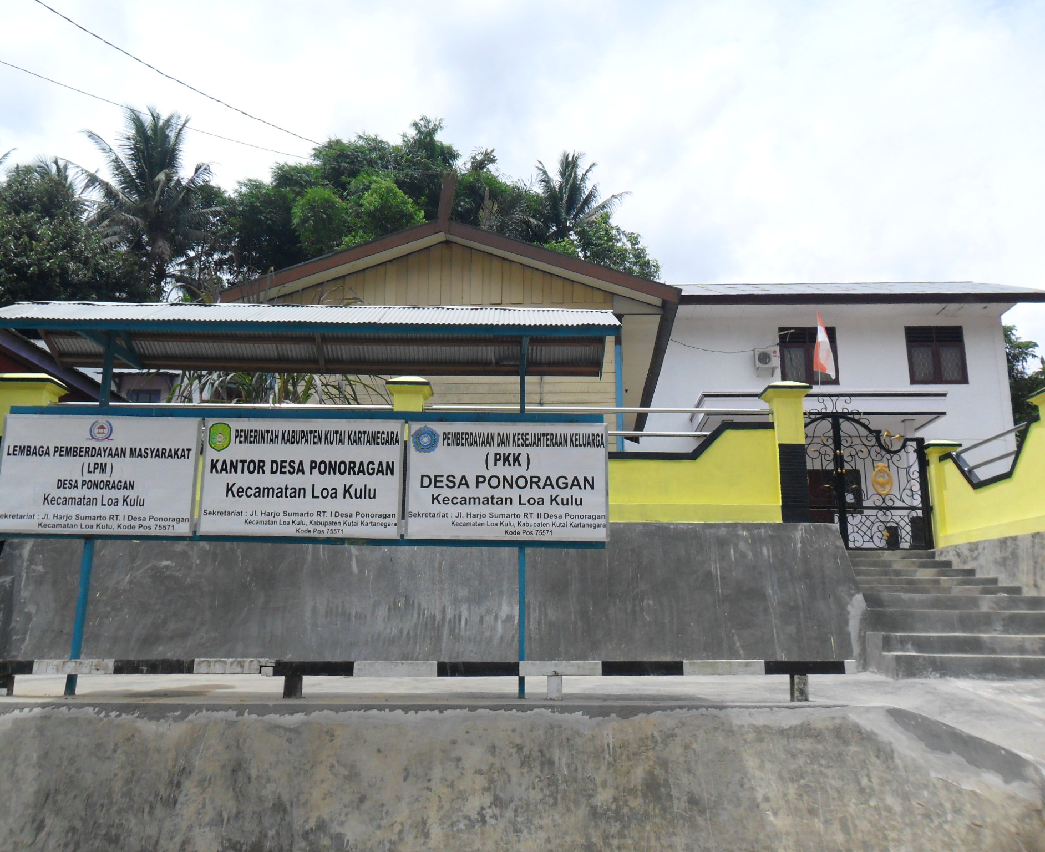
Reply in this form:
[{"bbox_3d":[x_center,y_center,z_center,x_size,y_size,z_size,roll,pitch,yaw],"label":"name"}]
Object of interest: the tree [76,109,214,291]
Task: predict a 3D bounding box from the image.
[{"bbox_3d":[-16.274,-8.224,38.605,7.000,12.600,7.000,1,-12,0],"label":"tree"}]

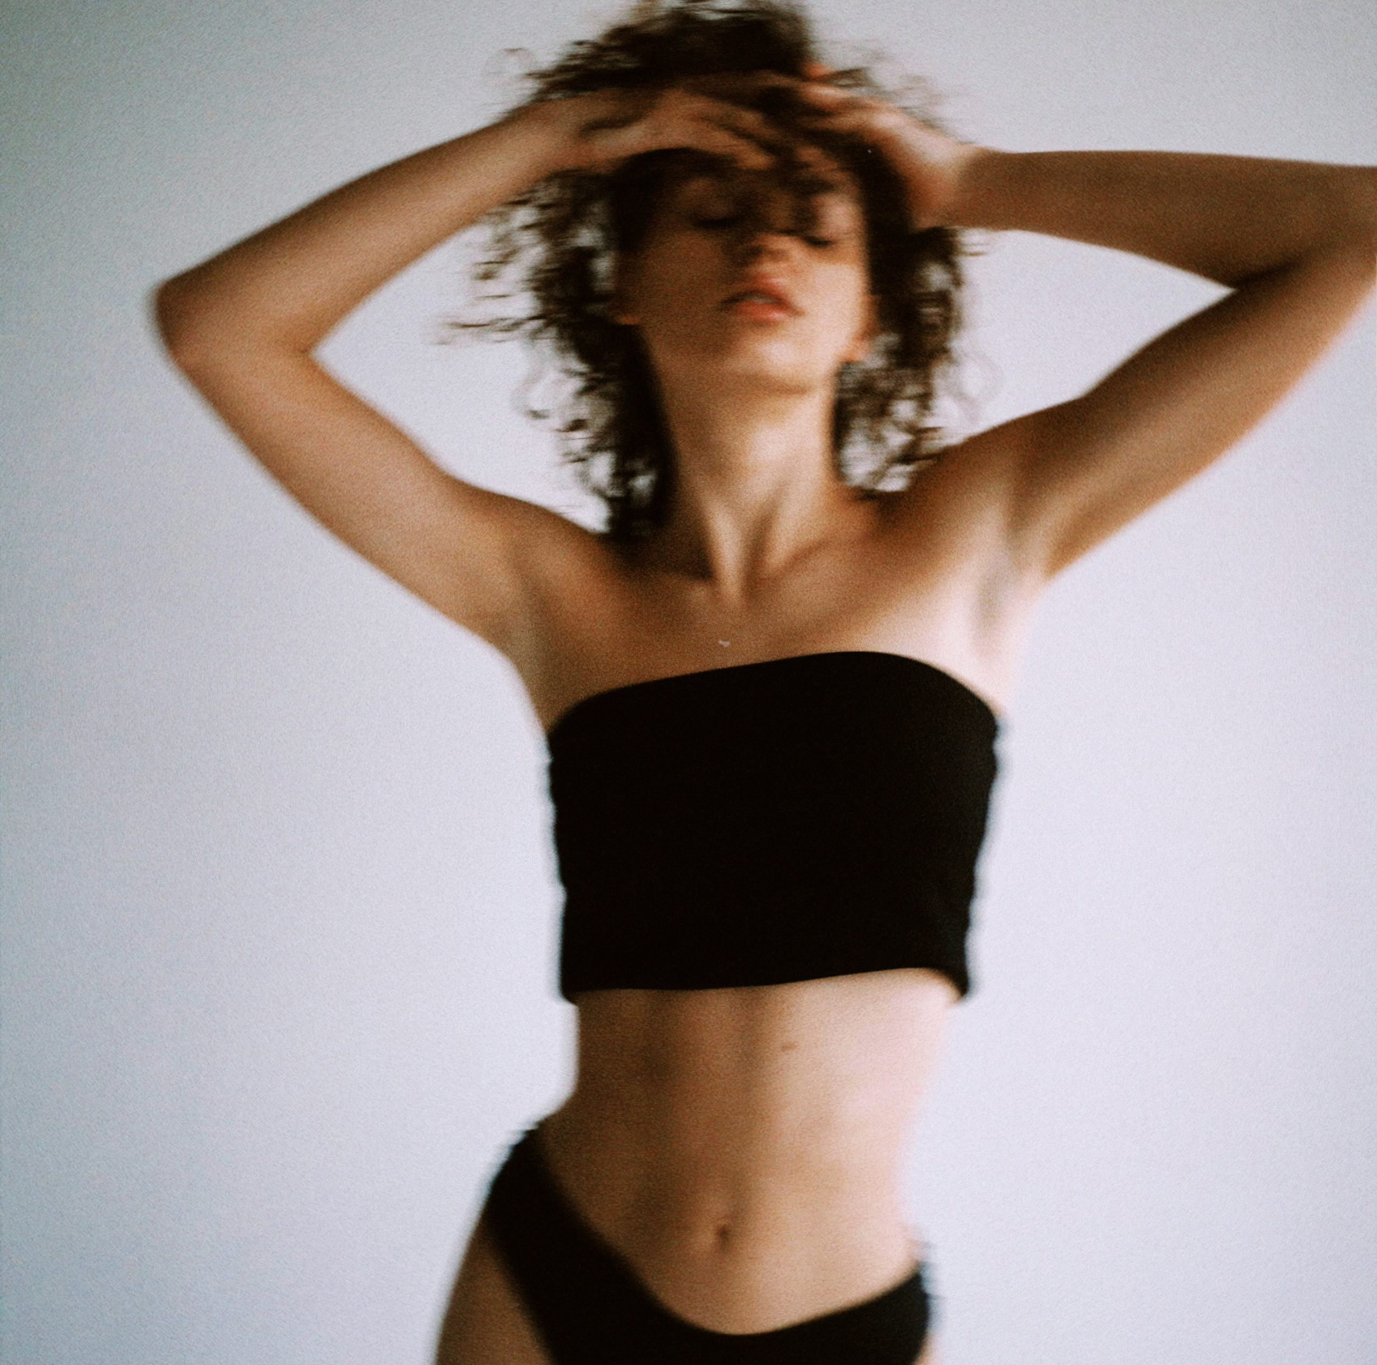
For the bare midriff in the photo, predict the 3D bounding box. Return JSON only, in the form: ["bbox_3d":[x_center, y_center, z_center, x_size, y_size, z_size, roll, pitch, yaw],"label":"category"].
[{"bbox_3d":[0.040,0.301,0.995,0.265,0.225,0.175,2,-4,9],"label":"bare midriff"}]

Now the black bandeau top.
[{"bbox_3d":[0.060,0.094,1.010,0.290,0.215,0.215,0,-6,12],"label":"black bandeau top"}]

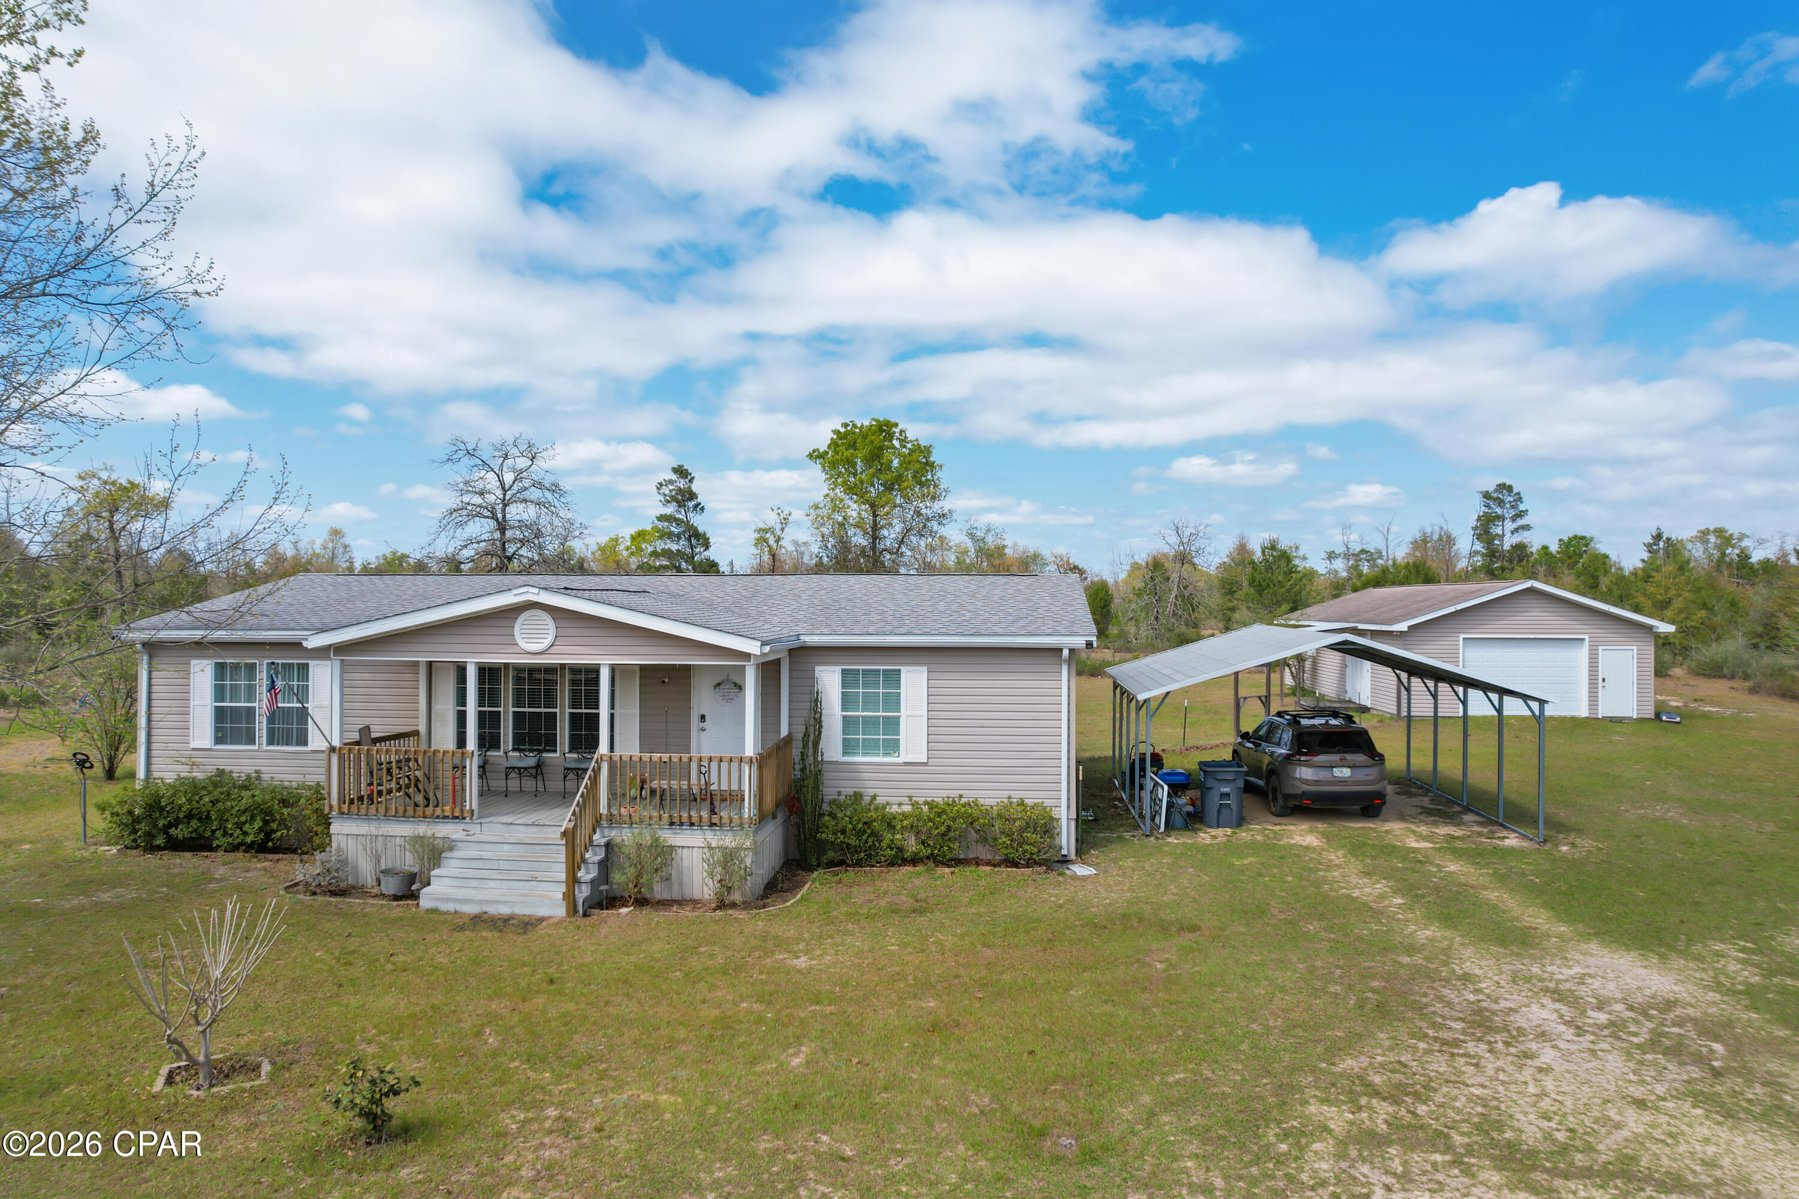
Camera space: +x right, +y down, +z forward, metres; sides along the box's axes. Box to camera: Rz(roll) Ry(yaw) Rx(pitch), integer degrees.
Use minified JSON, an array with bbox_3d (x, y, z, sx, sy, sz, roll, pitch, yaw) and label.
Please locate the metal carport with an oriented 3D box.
[{"bbox_3d":[7.204,2.136,20.012,6.246,3.201,5.766,0,0,5],"label":"metal carport"}]

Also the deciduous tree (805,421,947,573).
[{"bbox_3d":[-0.914,-2.000,46.998,6.189,11.385,6.189,0,0,0],"label":"deciduous tree"}]

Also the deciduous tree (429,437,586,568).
[{"bbox_3d":[-16.476,-1.612,45.998,6.410,10.541,6.410,0,0,0],"label":"deciduous tree"}]

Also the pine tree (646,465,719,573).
[{"bbox_3d":[-9.688,-1.172,48.999,3.257,9.686,3.095,0,0,0],"label":"pine tree"}]

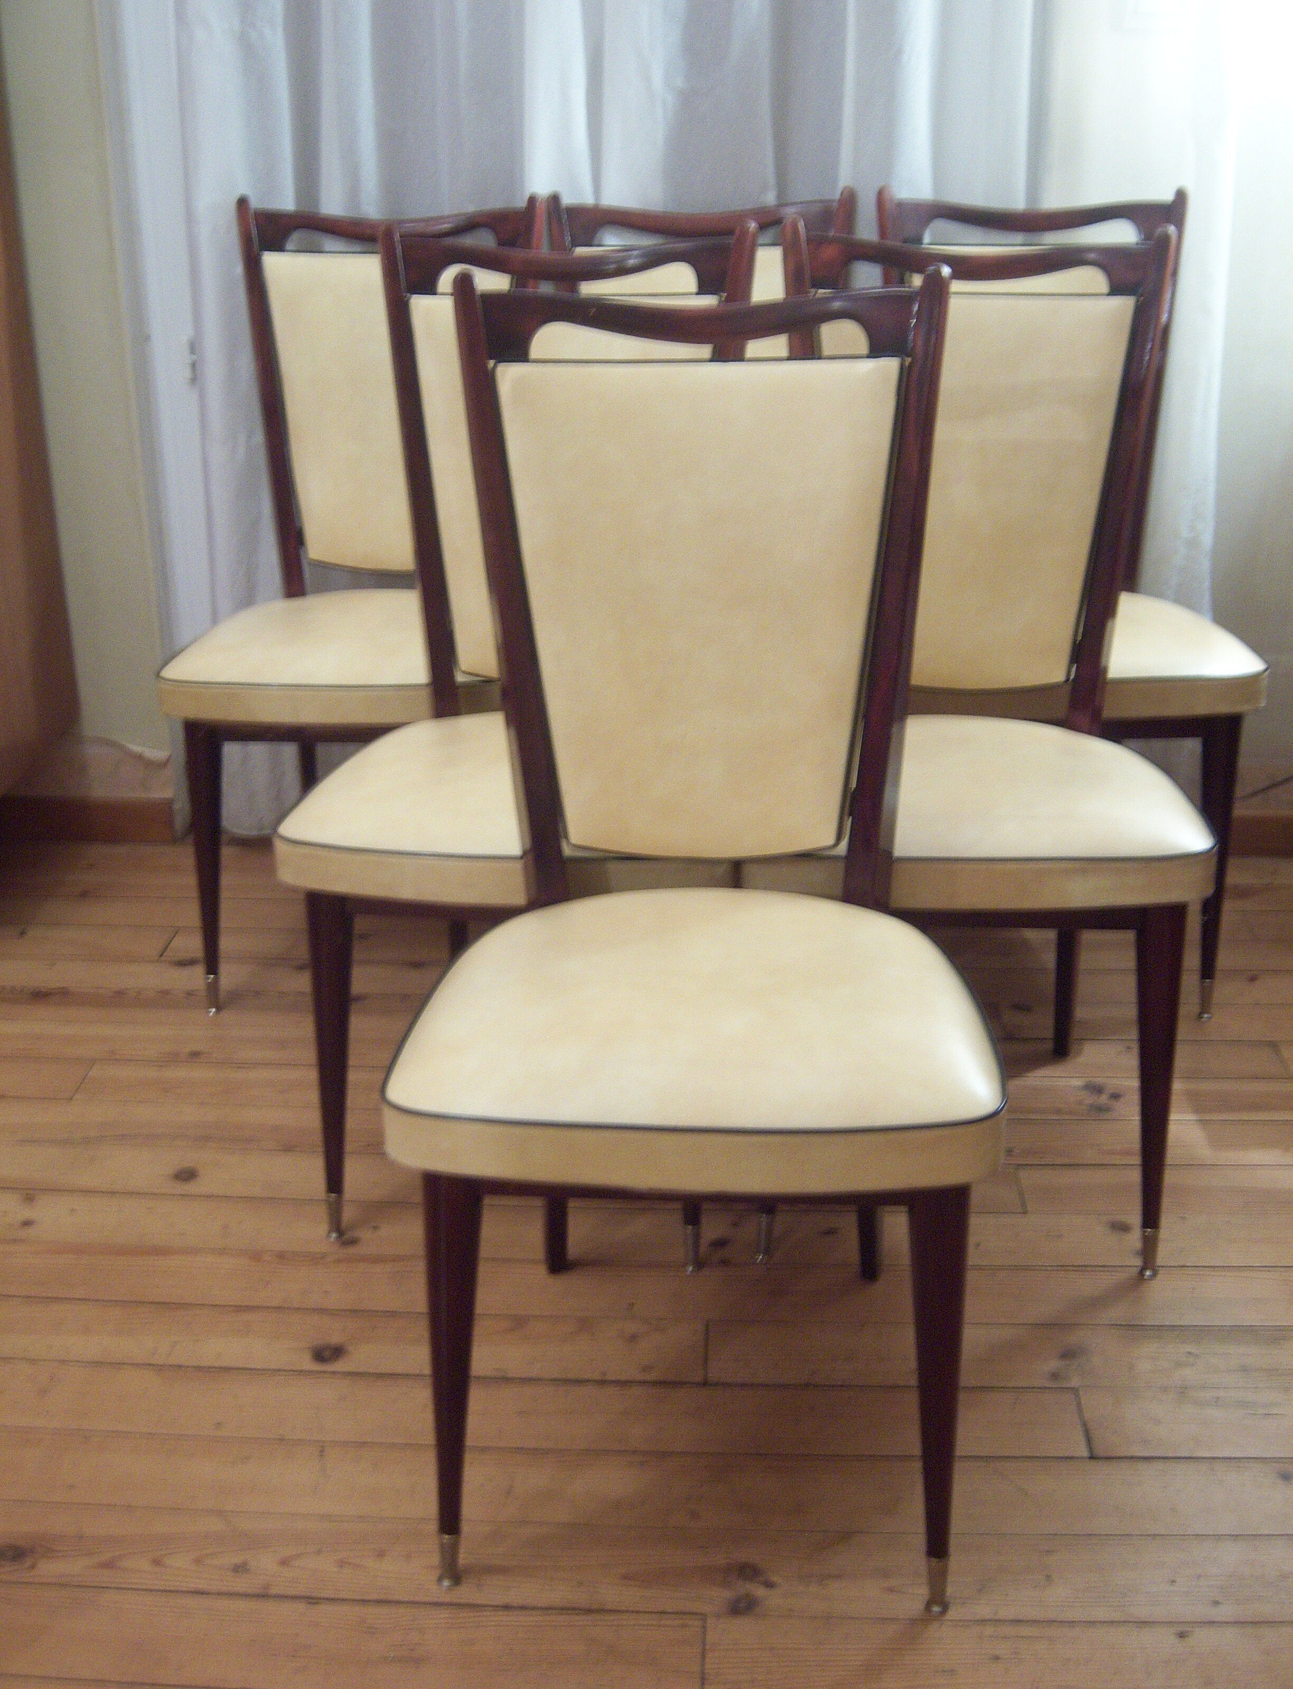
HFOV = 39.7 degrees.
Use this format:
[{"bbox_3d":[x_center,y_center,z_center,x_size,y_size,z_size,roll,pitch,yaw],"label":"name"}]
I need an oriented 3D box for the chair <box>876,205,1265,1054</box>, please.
[{"bbox_3d":[0.498,-0.308,2.237,0.414,0.962,0.474,-1,24,-1],"label":"chair"}]

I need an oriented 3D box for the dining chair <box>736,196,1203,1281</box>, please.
[{"bbox_3d":[0.323,-0.106,1.814,0.436,0.965,0.482,1,24,6],"label":"dining chair"}]

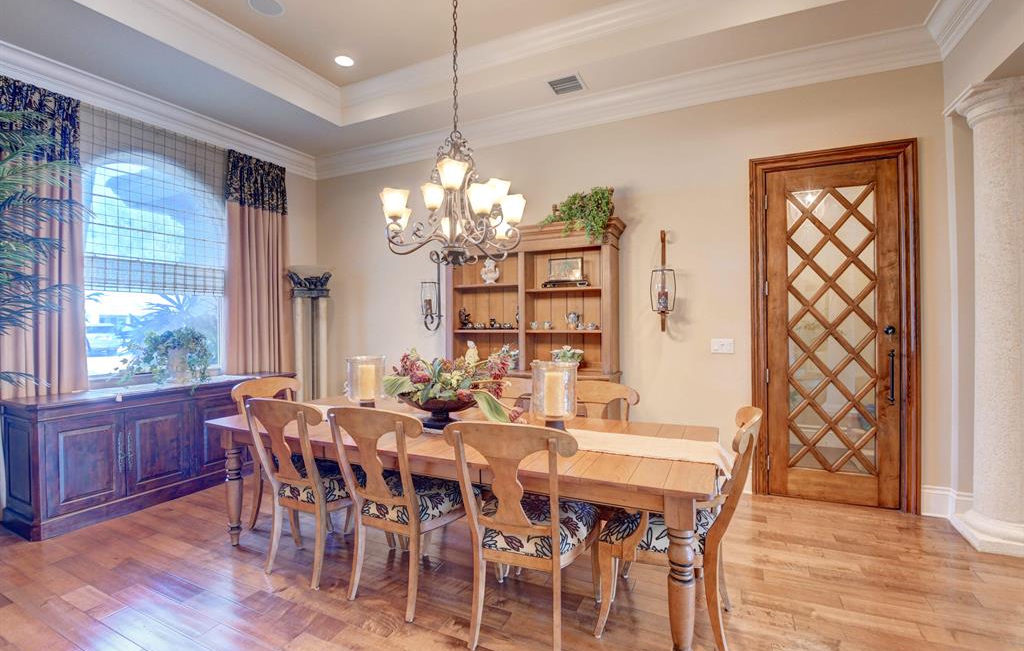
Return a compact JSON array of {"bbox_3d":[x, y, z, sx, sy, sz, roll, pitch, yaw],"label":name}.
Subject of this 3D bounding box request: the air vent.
[{"bbox_3d":[0.433,-1.889,3.366,0.260,0.025,0.250,-1,1,23],"label":"air vent"}]

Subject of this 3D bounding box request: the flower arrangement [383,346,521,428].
[{"bbox_3d":[-0.401,0.389,2.699,0.812,0.507,0.528,-1,0,26],"label":"flower arrangement"}]

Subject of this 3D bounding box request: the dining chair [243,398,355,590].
[{"bbox_3d":[-1.127,0.916,2.527,0.538,0.989,0.639,-1,0,25],"label":"dining chair"}]

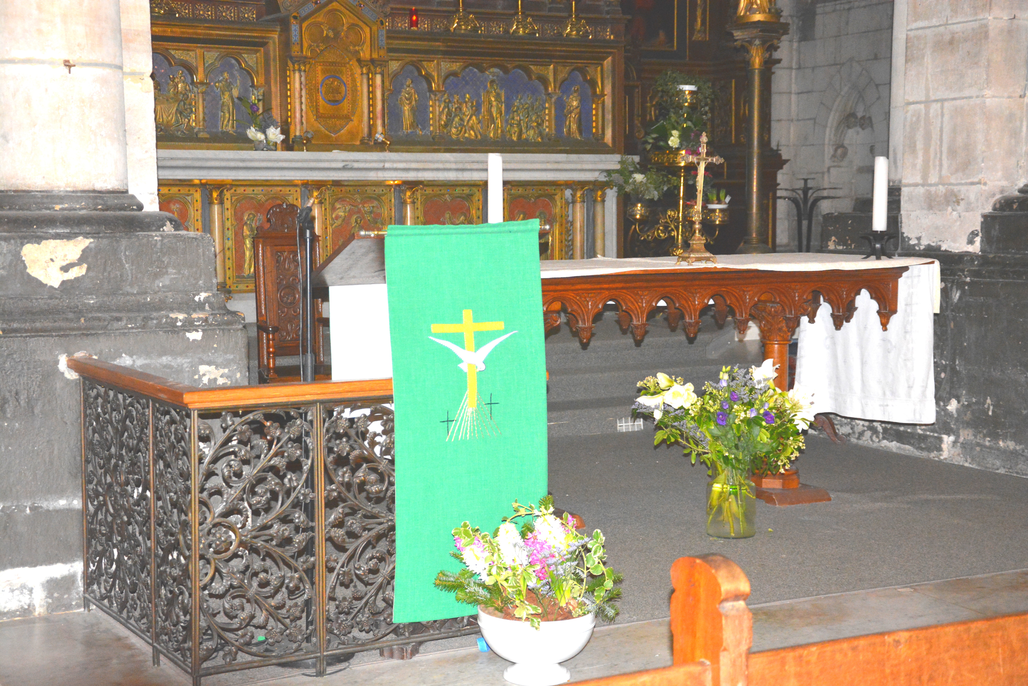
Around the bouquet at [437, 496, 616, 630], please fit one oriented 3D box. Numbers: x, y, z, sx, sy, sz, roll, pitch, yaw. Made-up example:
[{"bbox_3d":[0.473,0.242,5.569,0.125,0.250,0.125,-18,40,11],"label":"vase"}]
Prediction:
[{"bbox_3d":[0.037,0.569,4.522,0.480,0.322,0.400,-1,5,-15],"label":"bouquet"}]

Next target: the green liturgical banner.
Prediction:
[{"bbox_3d":[-0.127,0.211,4.684,0.474,1.072,0.050,-3,6,-29],"label":"green liturgical banner"}]

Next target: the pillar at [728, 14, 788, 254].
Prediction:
[{"bbox_3d":[1.609,-1.389,11.348,0.310,1.659,0.310,-3,6,-29],"label":"pillar"}]

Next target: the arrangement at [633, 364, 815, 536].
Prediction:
[{"bbox_3d":[0.791,0.391,6.447,0.660,0.648,0.520,-1,5,-15],"label":"arrangement"}]

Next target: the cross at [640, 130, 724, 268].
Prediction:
[{"bbox_3d":[0.725,-0.569,6.745,0.195,0.512,0.115,-3,6,-29],"label":"cross"}]

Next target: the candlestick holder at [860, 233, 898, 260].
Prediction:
[{"bbox_3d":[1.553,-0.421,7.282,0.150,0.122,0.150,-3,6,-29],"label":"candlestick holder"}]

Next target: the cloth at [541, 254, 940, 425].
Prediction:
[{"bbox_3d":[0.553,0.026,6.830,2.283,0.700,1.084,-3,6,-29],"label":"cloth"}]

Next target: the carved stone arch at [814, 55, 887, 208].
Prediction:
[{"bbox_3d":[2.252,-1.369,11.284,0.200,0.997,0.718,-3,6,-29],"label":"carved stone arch"}]

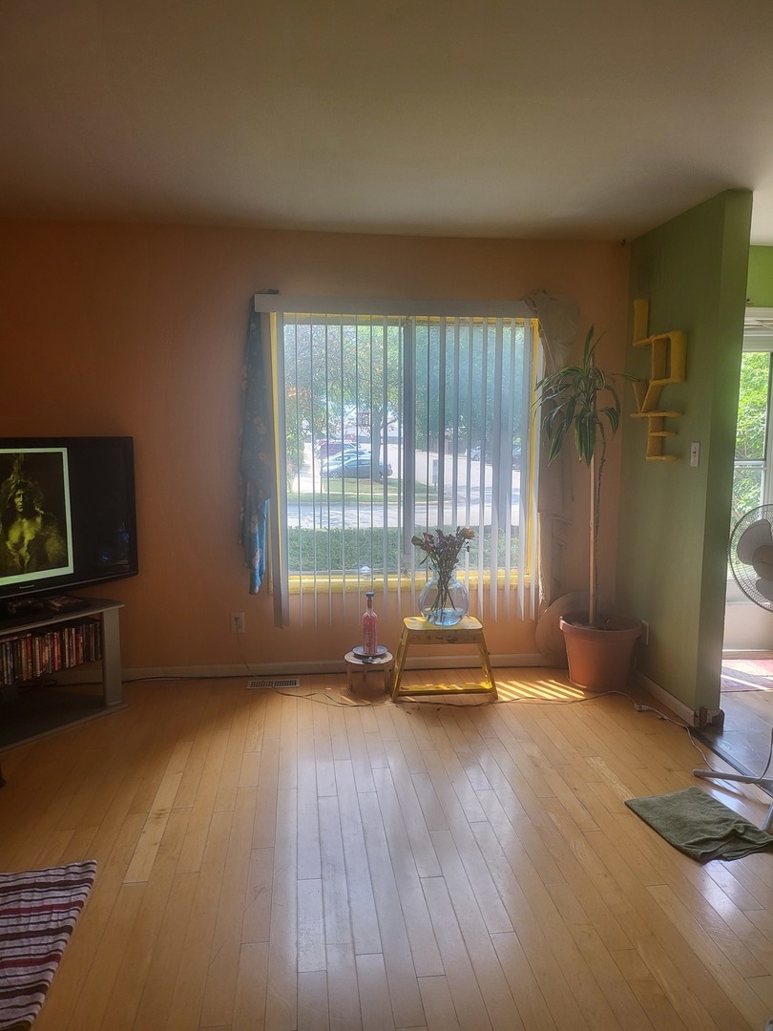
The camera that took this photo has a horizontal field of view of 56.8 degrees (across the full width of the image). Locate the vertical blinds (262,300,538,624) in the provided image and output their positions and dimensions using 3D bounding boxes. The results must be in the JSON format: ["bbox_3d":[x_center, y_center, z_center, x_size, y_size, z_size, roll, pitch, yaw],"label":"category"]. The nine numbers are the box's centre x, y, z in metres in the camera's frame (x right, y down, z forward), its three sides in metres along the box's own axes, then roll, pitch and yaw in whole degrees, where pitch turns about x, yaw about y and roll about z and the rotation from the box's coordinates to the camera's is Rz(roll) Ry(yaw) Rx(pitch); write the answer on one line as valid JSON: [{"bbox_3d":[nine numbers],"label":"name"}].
[{"bbox_3d":[0.076,-0.263,3.917,1.530,1.760,0.120,-1,7,-7],"label":"vertical blinds"}]

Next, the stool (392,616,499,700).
[{"bbox_3d":[0.287,0.752,3.803,0.535,0.375,0.270,0,7,-4],"label":"stool"}]

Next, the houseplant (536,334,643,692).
[{"bbox_3d":[1.082,-0.033,3.829,0.570,1.930,0.500,-1,7,-7],"label":"houseplant"}]

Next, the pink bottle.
[{"bbox_3d":[-0.086,0.574,3.820,0.083,0.342,0.083,-1,7,-7],"label":"pink bottle"}]

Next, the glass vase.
[{"bbox_3d":[0.303,0.416,3.768,0.265,0.312,0.265,-1,7,-7],"label":"glass vase"}]

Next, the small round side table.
[{"bbox_3d":[-0.097,0.845,3.853,0.250,0.175,0.250,-1,7,-7],"label":"small round side table"}]

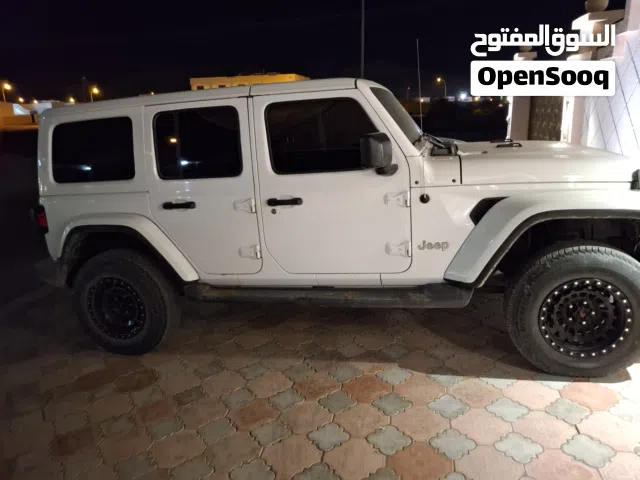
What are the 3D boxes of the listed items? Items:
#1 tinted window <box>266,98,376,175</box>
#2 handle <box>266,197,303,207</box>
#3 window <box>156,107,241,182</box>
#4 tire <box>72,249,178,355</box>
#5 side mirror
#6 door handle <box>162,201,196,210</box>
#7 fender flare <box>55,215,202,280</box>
[{"bbox_3d":[0.005,-0.643,2.839,0.670,0.455,0.040,-1,4,14],"label":"tinted window"},{"bbox_3d":[-0.226,-0.242,2.913,0.228,0.050,0.055,-1,14,14],"label":"handle"},{"bbox_3d":[-0.803,-0.637,3.043,0.605,0.455,0.040,-1,4,14],"label":"window"},{"bbox_3d":[-1.429,0.452,3.393,0.790,0.785,0.260,-1,14,14],"label":"tire"},{"bbox_3d":[0.328,-0.480,2.594,0.185,0.240,0.240,-1,14,14],"label":"side mirror"},{"bbox_3d":[-0.939,-0.237,3.093,0.228,0.050,0.055,-1,14,14],"label":"door handle"},{"bbox_3d":[-1.378,0.074,3.237,1.030,0.475,0.160,-1,14,14],"label":"fender flare"}]

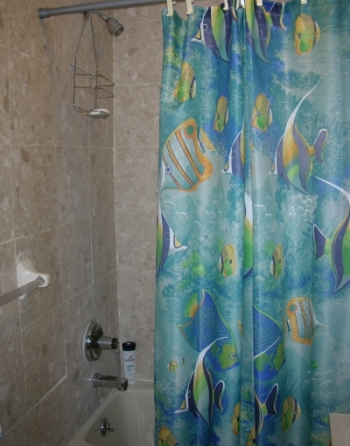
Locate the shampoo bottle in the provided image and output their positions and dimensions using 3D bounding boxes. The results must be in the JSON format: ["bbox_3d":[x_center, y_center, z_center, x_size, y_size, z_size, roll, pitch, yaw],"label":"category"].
[{"bbox_3d":[-0.231,0.724,2.417,0.066,0.210,0.052,-1,8,-6],"label":"shampoo bottle"}]

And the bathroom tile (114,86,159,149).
[{"bbox_3d":[-0.155,-0.524,2.314,0.298,0.305,0.010,1,8,14],"label":"bathroom tile"}]

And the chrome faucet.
[{"bbox_3d":[-0.297,0.729,2.170,0.155,0.056,0.052,1,8,14],"label":"chrome faucet"}]

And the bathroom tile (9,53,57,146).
[{"bbox_3d":[-0.485,-0.416,1.609,0.010,0.305,0.305,1,8,14],"label":"bathroom tile"}]

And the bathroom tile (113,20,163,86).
[{"bbox_3d":[-0.154,-0.801,2.232,0.295,0.303,0.015,1,8,14],"label":"bathroom tile"}]

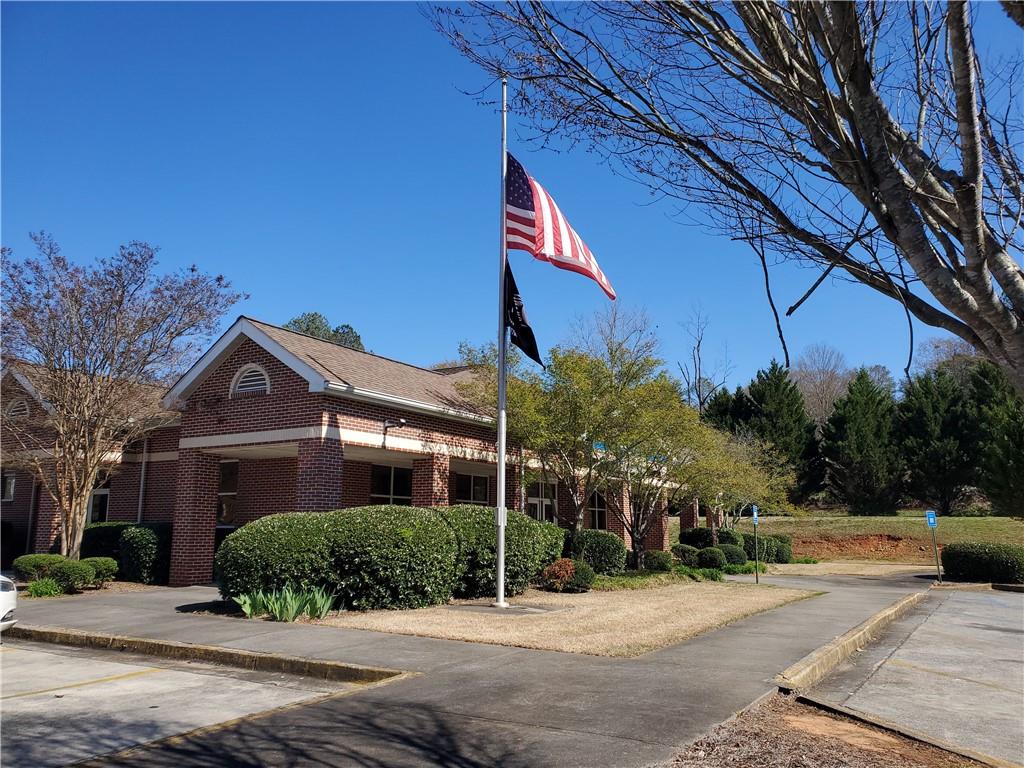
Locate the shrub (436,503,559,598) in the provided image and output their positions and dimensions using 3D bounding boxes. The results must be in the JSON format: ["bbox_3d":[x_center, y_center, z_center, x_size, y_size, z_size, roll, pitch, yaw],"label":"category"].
[{"bbox_3d":[-0.500,3.216,15.096,1.950,1.640,3.200,-6,-12,30],"label":"shrub"}]

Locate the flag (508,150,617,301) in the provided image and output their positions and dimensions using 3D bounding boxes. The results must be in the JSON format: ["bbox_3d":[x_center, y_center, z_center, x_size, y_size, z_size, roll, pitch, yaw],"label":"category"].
[{"bbox_3d":[0.848,-2.799,13.308,2.000,2.710,0.800,-1,-11,4],"label":"flag"}]

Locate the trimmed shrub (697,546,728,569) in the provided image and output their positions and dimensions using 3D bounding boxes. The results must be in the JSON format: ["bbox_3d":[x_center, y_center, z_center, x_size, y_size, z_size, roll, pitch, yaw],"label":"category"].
[{"bbox_3d":[6.603,5.731,25.521,0.980,0.740,0.980,-6,-13,31],"label":"trimmed shrub"}]

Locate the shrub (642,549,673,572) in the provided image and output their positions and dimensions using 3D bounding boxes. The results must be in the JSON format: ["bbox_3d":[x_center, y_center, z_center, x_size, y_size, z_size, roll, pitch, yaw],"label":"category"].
[{"bbox_3d":[4.442,5.368,23.540,0.920,0.680,0.900,-6,-13,31],"label":"shrub"}]

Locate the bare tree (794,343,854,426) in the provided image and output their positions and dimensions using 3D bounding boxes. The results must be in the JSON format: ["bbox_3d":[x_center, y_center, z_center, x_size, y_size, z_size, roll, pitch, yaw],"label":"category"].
[{"bbox_3d":[25.134,3.529,62.458,5.400,14.200,5.400,-4,-12,22],"label":"bare tree"}]

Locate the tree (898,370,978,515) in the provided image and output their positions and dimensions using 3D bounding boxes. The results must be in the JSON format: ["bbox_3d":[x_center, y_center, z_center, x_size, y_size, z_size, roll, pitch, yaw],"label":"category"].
[{"bbox_3d":[20.993,2.832,38.135,3.800,7.187,3.800,-6,-12,28],"label":"tree"}]

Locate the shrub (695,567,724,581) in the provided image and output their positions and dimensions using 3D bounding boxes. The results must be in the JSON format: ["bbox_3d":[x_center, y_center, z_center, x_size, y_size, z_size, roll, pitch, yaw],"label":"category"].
[{"bbox_3d":[5.135,4.900,20.033,0.760,0.360,0.700,-6,-13,31],"label":"shrub"}]

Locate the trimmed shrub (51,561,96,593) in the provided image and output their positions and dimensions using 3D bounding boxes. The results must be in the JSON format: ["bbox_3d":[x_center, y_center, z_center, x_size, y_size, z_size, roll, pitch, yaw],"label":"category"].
[{"bbox_3d":[-8.293,3.654,14.573,0.769,0.600,0.769,6,-12,-28],"label":"trimmed shrub"}]

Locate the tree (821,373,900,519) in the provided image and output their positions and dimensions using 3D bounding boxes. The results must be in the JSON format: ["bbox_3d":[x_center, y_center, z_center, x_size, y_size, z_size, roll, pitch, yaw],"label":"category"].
[{"bbox_3d":[22.813,3.736,50.202,5.300,9.430,5.300,-5,-12,24],"label":"tree"}]

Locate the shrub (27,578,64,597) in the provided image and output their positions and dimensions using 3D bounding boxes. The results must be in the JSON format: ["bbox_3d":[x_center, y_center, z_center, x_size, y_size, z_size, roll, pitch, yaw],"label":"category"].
[{"bbox_3d":[-8.393,3.658,13.813,0.581,0.331,0.551,6,-12,-30],"label":"shrub"}]

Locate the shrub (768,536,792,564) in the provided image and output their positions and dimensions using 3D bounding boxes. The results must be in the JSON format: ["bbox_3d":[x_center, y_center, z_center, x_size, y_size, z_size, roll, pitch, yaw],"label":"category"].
[{"bbox_3d":[10.926,6.752,31.297,1.050,1.070,1.050,-6,-12,30],"label":"shrub"}]

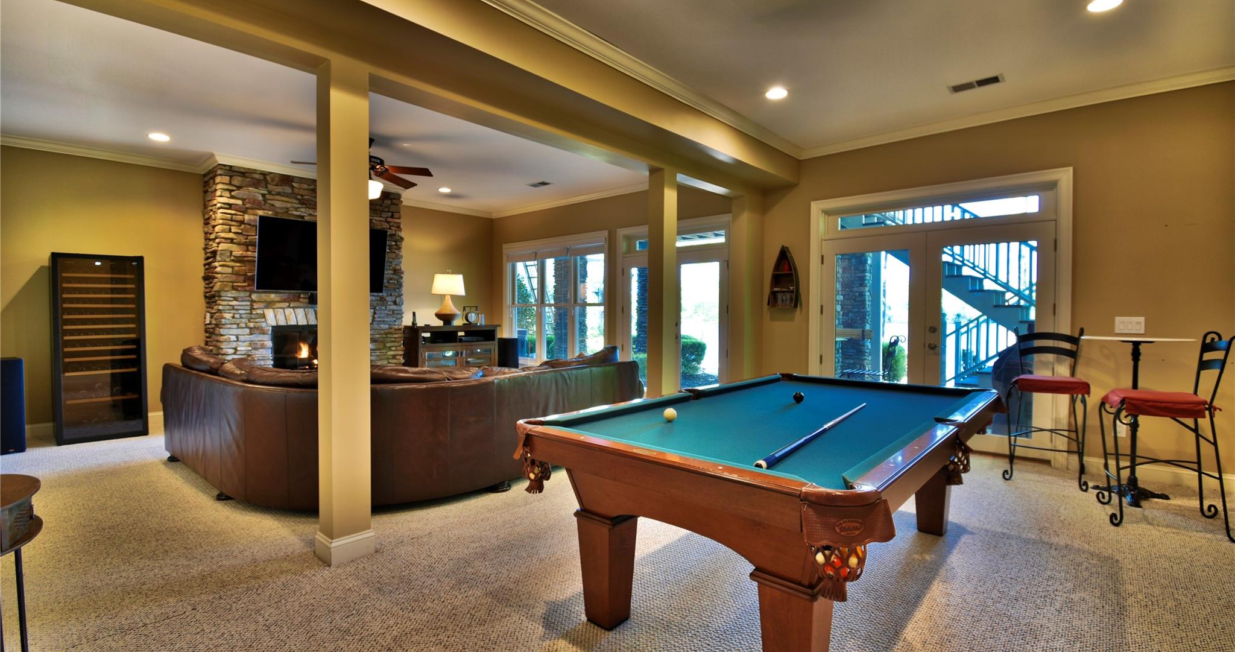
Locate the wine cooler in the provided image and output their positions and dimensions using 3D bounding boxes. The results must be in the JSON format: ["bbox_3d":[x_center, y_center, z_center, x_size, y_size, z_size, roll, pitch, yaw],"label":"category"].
[{"bbox_3d":[-5.108,0.203,5.078,0.643,1.745,0.621,2,2,42],"label":"wine cooler"}]

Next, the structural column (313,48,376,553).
[{"bbox_3d":[-1.405,-0.071,2.652,0.202,2.464,0.202,2,2,42],"label":"structural column"}]

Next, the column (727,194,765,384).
[{"bbox_3d":[1.421,-0.140,5.616,0.177,2.470,0.414,2,2,42],"label":"column"}]

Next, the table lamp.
[{"bbox_3d":[-2.577,-0.402,7.907,0.510,0.800,0.510,2,2,42],"label":"table lamp"}]

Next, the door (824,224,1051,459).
[{"bbox_3d":[2.890,0.114,4.891,1.917,1.986,0.059,2,2,42],"label":"door"}]

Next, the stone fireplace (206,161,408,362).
[{"bbox_3d":[-3.886,-0.372,6.577,0.641,2.817,2.058,2,2,42],"label":"stone fireplace"}]

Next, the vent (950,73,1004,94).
[{"bbox_3d":[2.733,-1.830,3.928,0.336,0.020,0.161,2,2,42],"label":"vent"}]

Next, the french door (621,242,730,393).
[{"bbox_3d":[0.703,0.049,6.783,1.695,1.986,0.059,2,2,42],"label":"french door"}]

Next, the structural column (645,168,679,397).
[{"bbox_3d":[0.392,-0.106,4.533,0.202,2.451,0.202,2,2,42],"label":"structural column"}]

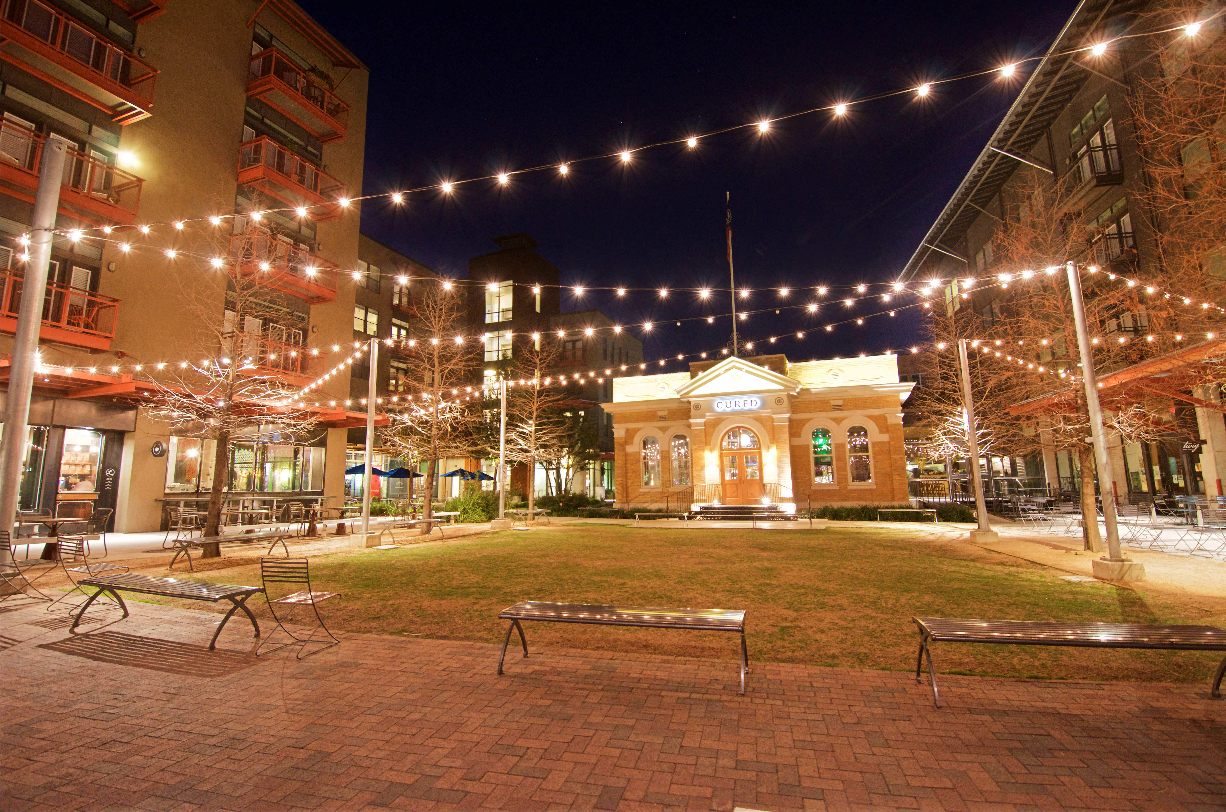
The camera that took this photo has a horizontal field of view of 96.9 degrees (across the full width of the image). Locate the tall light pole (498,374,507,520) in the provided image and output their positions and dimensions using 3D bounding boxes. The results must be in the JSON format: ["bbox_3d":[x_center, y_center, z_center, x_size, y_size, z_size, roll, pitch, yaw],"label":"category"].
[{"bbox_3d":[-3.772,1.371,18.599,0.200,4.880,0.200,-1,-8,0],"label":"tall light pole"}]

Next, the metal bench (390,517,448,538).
[{"bbox_3d":[-5.193,3.268,14.209,0.490,0.440,1.850,-4,-9,22],"label":"metal bench"}]

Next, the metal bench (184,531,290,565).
[{"bbox_3d":[-6.764,2.583,9.759,0.490,0.440,1.850,-3,-8,16],"label":"metal bench"}]

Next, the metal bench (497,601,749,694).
[{"bbox_3d":[0.070,1.823,4.179,1.850,0.440,0.490,-3,-8,16],"label":"metal bench"}]

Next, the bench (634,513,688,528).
[{"bbox_3d":[1.718,3.908,18.614,1.850,0.440,0.490,-3,-9,17],"label":"bench"}]

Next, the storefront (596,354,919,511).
[{"bbox_3d":[7.622,1.957,27.701,12.500,6.600,13.000,-4,-9,22],"label":"storefront"}]

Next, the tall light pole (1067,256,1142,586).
[{"bbox_3d":[7.517,0.091,8.511,0.550,4.960,0.550,-1,-8,0],"label":"tall light pole"}]

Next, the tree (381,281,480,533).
[{"bbox_3d":[-5.446,-0.079,16.486,2.900,7.850,2.900,-1,-8,0],"label":"tree"}]

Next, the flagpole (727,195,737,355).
[{"bbox_3d":[5.246,-5.755,23.948,0.200,7.860,0.200,-1,-8,0],"label":"flagpole"}]

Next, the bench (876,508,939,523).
[{"bbox_3d":[10.276,3.847,19.024,1.850,0.440,0.490,-4,-9,23],"label":"bench"}]

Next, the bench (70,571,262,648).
[{"bbox_3d":[-4.445,2.018,5.430,1.850,0.440,0.490,-3,-8,16],"label":"bench"}]

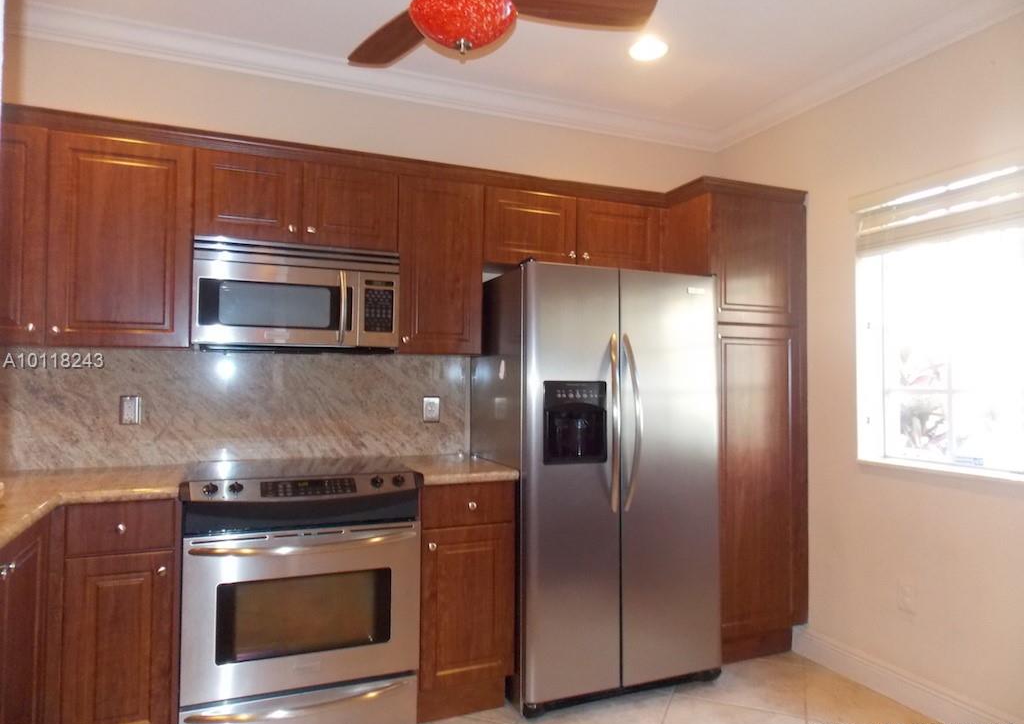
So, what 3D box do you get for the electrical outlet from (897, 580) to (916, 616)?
[{"bbox_3d":[1.545,0.928,2.669,0.010,0.118,0.075,1,-2,-23],"label":"electrical outlet"}]

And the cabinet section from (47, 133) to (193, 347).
[{"bbox_3d":[-1.440,-0.415,2.557,0.447,0.735,0.324,1,-2,-23],"label":"cabinet section"}]

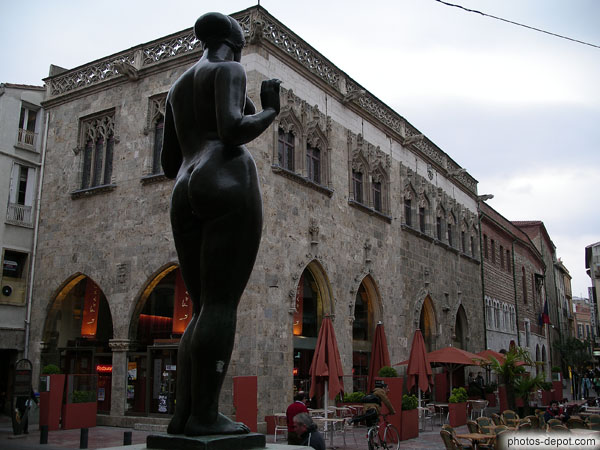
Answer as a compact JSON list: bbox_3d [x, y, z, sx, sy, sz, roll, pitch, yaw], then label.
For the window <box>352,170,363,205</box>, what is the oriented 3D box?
[{"bbox_3d":[2.308,-1.539,26.489,0.250,1.340,0.900,-8,-15,31],"label":"window"}]

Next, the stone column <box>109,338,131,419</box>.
[{"bbox_3d":[-6.014,5.126,21.738,0.800,2.520,0.600,-8,-15,31],"label":"stone column"}]

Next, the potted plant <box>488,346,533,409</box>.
[{"bbox_3d":[8.249,6.237,25.540,1.700,2.746,1.700,-8,-15,31],"label":"potted plant"}]

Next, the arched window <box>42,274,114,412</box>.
[{"bbox_3d":[-8.158,4.459,24.503,4.050,5.350,0.700,-8,-15,31],"label":"arched window"}]

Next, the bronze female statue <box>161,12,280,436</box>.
[{"bbox_3d":[-0.313,-0.067,2.512,0.520,1.687,0.420,-9,-15,37],"label":"bronze female statue"}]

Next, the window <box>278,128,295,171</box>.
[{"bbox_3d":[-0.515,-2.554,22.119,0.250,1.380,0.950,-8,-15,31],"label":"window"}]

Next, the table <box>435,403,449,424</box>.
[{"bbox_3d":[5.350,7.214,24.325,0.750,0.750,0.750,-8,-14,32],"label":"table"}]

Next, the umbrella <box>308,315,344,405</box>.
[{"bbox_3d":[0.721,4.180,17.740,0.980,3.309,0.980,0,-12,0],"label":"umbrella"}]

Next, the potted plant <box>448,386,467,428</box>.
[{"bbox_3d":[5.979,6.907,24.506,0.340,1.427,1.250,-8,-14,32],"label":"potted plant"}]

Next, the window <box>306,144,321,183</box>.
[{"bbox_3d":[0.433,-2.202,23.584,0.250,1.360,0.920,-8,-15,31],"label":"window"}]

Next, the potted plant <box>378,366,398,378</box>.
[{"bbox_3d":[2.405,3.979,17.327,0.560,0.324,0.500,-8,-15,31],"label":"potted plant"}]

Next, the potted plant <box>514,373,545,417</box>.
[{"bbox_3d":[9.344,6.935,26.112,1.200,1.811,1.250,-8,-15,31],"label":"potted plant"}]

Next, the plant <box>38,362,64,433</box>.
[{"bbox_3d":[-8.758,6.125,22.832,0.560,2.243,0.560,-8,-14,32],"label":"plant"}]

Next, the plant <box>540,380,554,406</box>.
[{"bbox_3d":[14.380,9.772,37.261,0.750,1.434,0.820,-8,-15,31],"label":"plant"}]

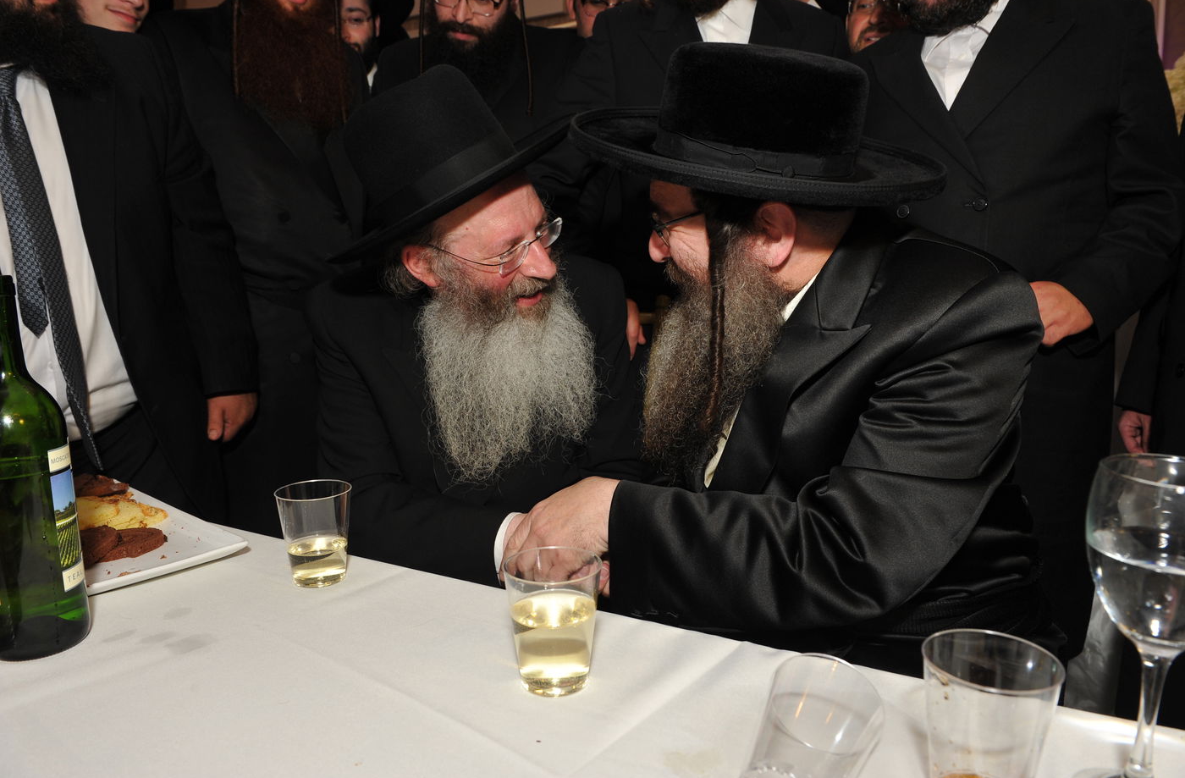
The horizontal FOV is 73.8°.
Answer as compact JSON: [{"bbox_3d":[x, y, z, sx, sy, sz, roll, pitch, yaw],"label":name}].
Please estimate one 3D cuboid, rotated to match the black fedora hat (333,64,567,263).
[{"bbox_3d":[-0.196,-0.281,0.912,0.335,0.140,0.290,-14,23,40],"label":"black fedora hat"}]

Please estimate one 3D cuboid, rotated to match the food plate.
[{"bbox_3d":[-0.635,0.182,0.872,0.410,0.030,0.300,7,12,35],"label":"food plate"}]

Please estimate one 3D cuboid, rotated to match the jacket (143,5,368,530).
[{"bbox_3d":[-0.610,-0.160,1.430,0.490,0.920,0.330,-9,13,-41],"label":"jacket"}]

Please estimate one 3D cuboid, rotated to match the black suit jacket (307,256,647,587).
[{"bbox_3d":[-0.148,0.145,1.075,0.480,0.630,0.420,0,10,-2],"label":"black suit jacket"}]

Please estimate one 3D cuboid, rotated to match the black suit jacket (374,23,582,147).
[{"bbox_3d":[-0.225,-0.220,1.560,0.500,0.800,0.310,-2,10,-10],"label":"black suit jacket"}]

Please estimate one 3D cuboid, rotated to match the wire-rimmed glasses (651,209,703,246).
[{"bbox_3d":[0.148,-0.186,0.857,0.140,0.046,0.138,-15,7,10],"label":"wire-rimmed glasses"}]

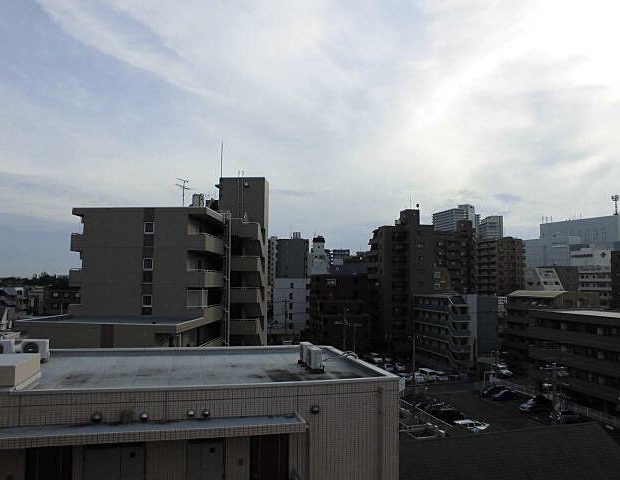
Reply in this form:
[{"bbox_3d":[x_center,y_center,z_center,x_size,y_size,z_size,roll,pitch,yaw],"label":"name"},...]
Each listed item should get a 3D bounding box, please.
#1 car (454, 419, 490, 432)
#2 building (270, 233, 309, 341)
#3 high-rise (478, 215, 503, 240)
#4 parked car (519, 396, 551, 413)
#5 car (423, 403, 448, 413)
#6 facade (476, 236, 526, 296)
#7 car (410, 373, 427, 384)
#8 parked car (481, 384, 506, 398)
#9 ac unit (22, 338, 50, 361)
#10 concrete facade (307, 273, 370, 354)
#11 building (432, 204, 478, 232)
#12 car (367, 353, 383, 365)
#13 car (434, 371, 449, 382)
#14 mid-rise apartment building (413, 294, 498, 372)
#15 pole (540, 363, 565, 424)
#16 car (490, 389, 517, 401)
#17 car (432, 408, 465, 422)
[{"bbox_3d":[18.829,21.824,55.824,3.800,1.450,1.650,1,-5,-10],"label":"car"},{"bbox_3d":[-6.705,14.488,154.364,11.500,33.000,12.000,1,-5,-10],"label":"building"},{"bbox_3d":[177.968,15.947,472.740,15.300,74.594,33.000,0,-4,6],"label":"high-rise"},{"bbox_3d":[27.506,19.921,58.249,4.000,1.500,1.680,2,-5,-17],"label":"parked car"},{"bbox_3d":[16.860,22.445,63.031,4.000,1.450,1.700,1,-5,-10],"label":"car"},{"bbox_3d":[78.264,15.949,200.101,18.400,31.718,14.000,0,-4,10],"label":"facade"},{"bbox_3d":[19.232,24.331,85.014,1.600,1.600,3.700,2,-5,-15],"label":"car"},{"bbox_3d":[25.277,20.522,65.685,4.100,1.420,1.680,2,-5,-17],"label":"parked car"},{"bbox_3d":[-8.553,3.466,14.989,0.730,0.660,0.280,1,-4,-7],"label":"ac unit"},{"bbox_3d":[6.532,17.255,108.351,12.000,19.600,9.000,1,-5,-10],"label":"concrete facade"},{"bbox_3d":[157.035,9.740,516.516,28.600,93.470,43.561,1,-5,-14],"label":"building"},{"bbox_3d":[14.459,26.227,106.623,1.700,1.550,4.200,2,-5,-13],"label":"car"},{"bbox_3d":[23.694,24.512,86.662,1.600,1.600,3.800,2,-5,-17],"label":"car"},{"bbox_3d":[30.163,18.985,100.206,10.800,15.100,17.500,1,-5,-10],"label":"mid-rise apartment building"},{"bbox_3d":[16.634,14.417,32.469,1.700,12.060,0.600,1,-5,-10],"label":"pole"},{"bbox_3d":[26.018,20.384,63.836,4.000,1.420,1.680,2,-5,-17],"label":"car"},{"bbox_3d":[15.367,19.517,53.434,4.300,1.450,1.700,2,-5,-17],"label":"car"}]

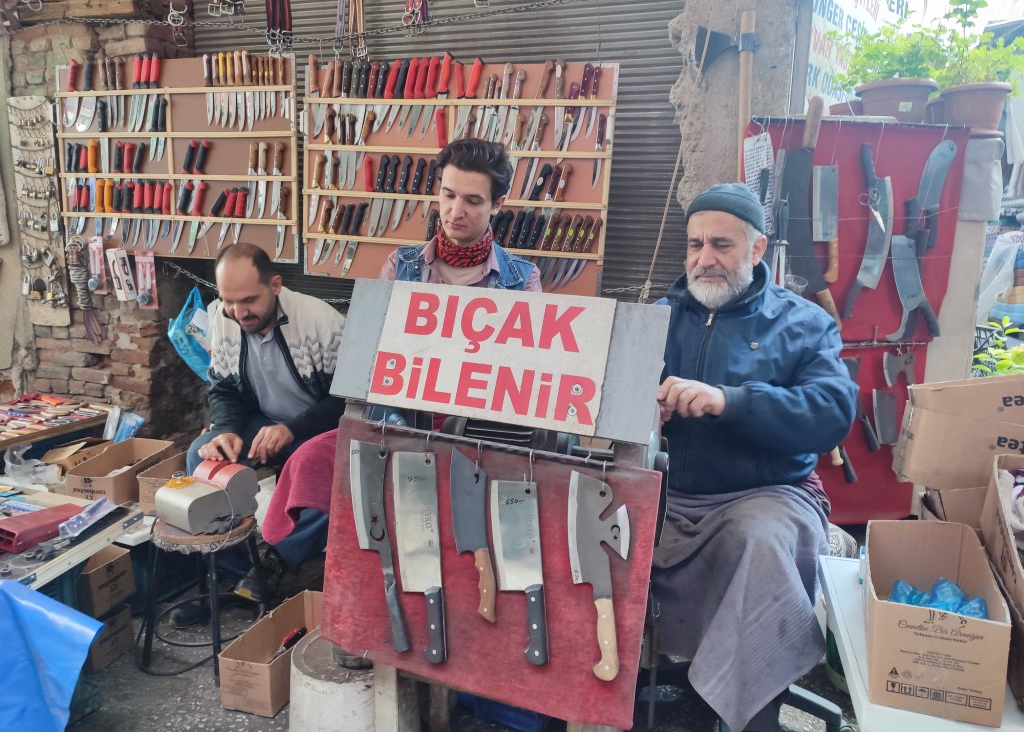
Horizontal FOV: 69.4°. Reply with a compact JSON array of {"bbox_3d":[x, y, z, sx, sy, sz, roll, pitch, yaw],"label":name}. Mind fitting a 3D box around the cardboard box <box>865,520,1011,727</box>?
[{"bbox_3d":[0.659,0.387,1.189,0.155,0.145,0.400,4,7,23],"label":"cardboard box"}]

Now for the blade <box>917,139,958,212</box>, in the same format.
[{"bbox_3d":[1.235,-0.552,2.153,0.093,0.206,0.015,7,11,-13],"label":"blade"}]

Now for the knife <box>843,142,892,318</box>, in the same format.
[{"bbox_3d":[0.992,-0.373,2.064,0.110,0.490,0.030,2,9,7],"label":"knife"}]

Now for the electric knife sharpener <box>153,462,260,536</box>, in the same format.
[{"bbox_3d":[-0.864,0.366,2.103,0.200,0.150,0.210,8,11,35],"label":"electric knife sharpener"}]

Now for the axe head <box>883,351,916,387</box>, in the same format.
[{"bbox_3d":[1.164,0.011,2.217,0.095,0.111,0.015,2,8,13],"label":"axe head"}]

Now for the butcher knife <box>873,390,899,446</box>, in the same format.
[{"bbox_3d":[1.175,0.206,2.313,0.075,0.297,0.025,-14,15,-9],"label":"butcher knife"}]

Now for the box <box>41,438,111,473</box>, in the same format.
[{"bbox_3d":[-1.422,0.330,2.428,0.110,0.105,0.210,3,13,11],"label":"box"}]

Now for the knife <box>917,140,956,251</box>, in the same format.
[{"bbox_3d":[1.239,-0.501,2.165,0.110,0.305,0.025,-2,13,-12],"label":"knife"}]

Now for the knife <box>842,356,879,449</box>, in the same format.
[{"bbox_3d":[1.077,0.116,2.271,0.073,0.340,0.025,-24,16,-6],"label":"knife"}]

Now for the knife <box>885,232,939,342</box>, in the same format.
[{"bbox_3d":[1.183,-0.222,2.217,0.130,0.363,0.030,-27,17,-5],"label":"knife"}]

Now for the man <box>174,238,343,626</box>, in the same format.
[{"bbox_3d":[-0.772,0.181,2.275,0.540,1.091,0.700,6,14,22],"label":"man"}]

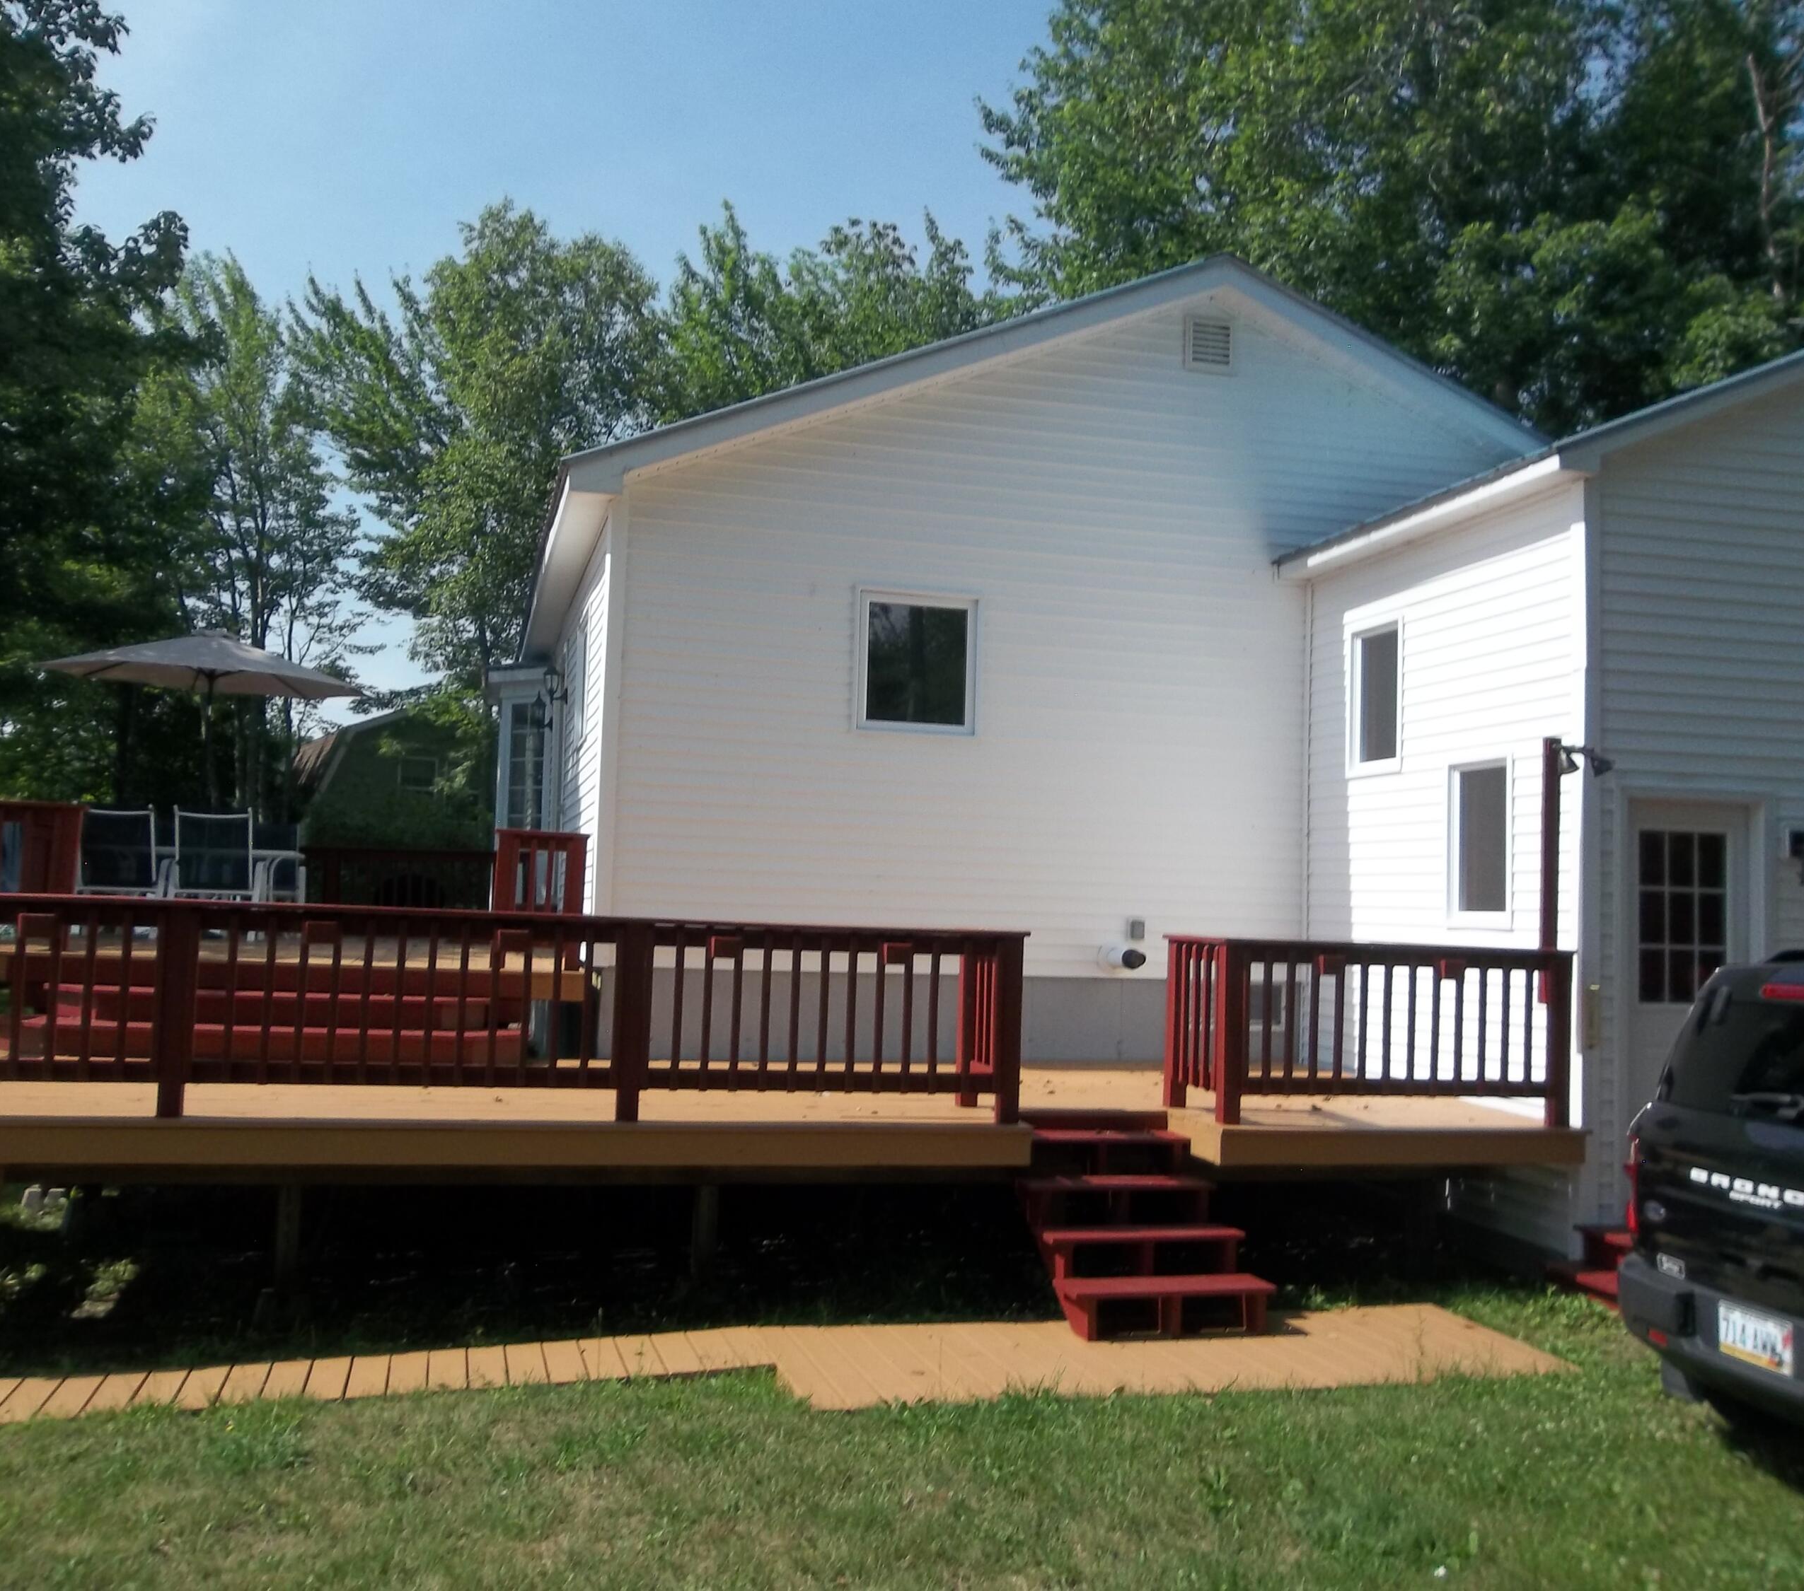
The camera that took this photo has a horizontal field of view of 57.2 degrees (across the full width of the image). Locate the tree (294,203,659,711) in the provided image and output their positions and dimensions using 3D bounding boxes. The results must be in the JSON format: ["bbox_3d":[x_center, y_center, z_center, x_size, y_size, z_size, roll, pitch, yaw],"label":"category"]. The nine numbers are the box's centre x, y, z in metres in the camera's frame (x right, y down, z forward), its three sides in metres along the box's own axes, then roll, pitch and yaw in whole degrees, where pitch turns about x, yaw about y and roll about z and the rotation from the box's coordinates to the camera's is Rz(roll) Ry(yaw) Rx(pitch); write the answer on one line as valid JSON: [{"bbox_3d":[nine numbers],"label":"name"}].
[{"bbox_3d":[-6.931,-2.904,25.546,5.443,12.854,5.443,3,-4,-15],"label":"tree"}]

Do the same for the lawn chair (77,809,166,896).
[{"bbox_3d":[-6.130,0.621,13.018,0.640,1.020,0.720,3,-4,-15],"label":"lawn chair"}]

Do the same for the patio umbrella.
[{"bbox_3d":[-5.909,-0.093,13.919,2.650,2.588,2.650,3,-4,-15],"label":"patio umbrella"}]

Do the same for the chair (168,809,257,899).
[{"bbox_3d":[-5.452,0.661,13.199,0.640,1.020,0.720,3,-4,-15],"label":"chair"}]

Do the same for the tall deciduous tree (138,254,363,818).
[{"bbox_3d":[-10.467,-2.567,25.580,3.516,11.910,3.516,3,-4,-15],"label":"tall deciduous tree"}]

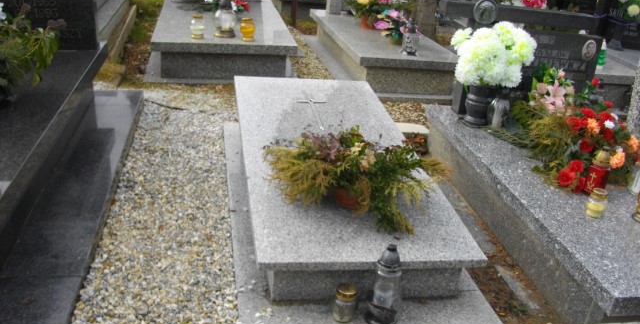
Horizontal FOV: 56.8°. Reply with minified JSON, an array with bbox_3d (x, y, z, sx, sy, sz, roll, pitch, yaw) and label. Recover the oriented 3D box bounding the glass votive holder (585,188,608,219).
[{"bbox_3d":[1.115,0.162,2.366,0.079,0.110,0.079,1,24,-11],"label":"glass votive holder"}]

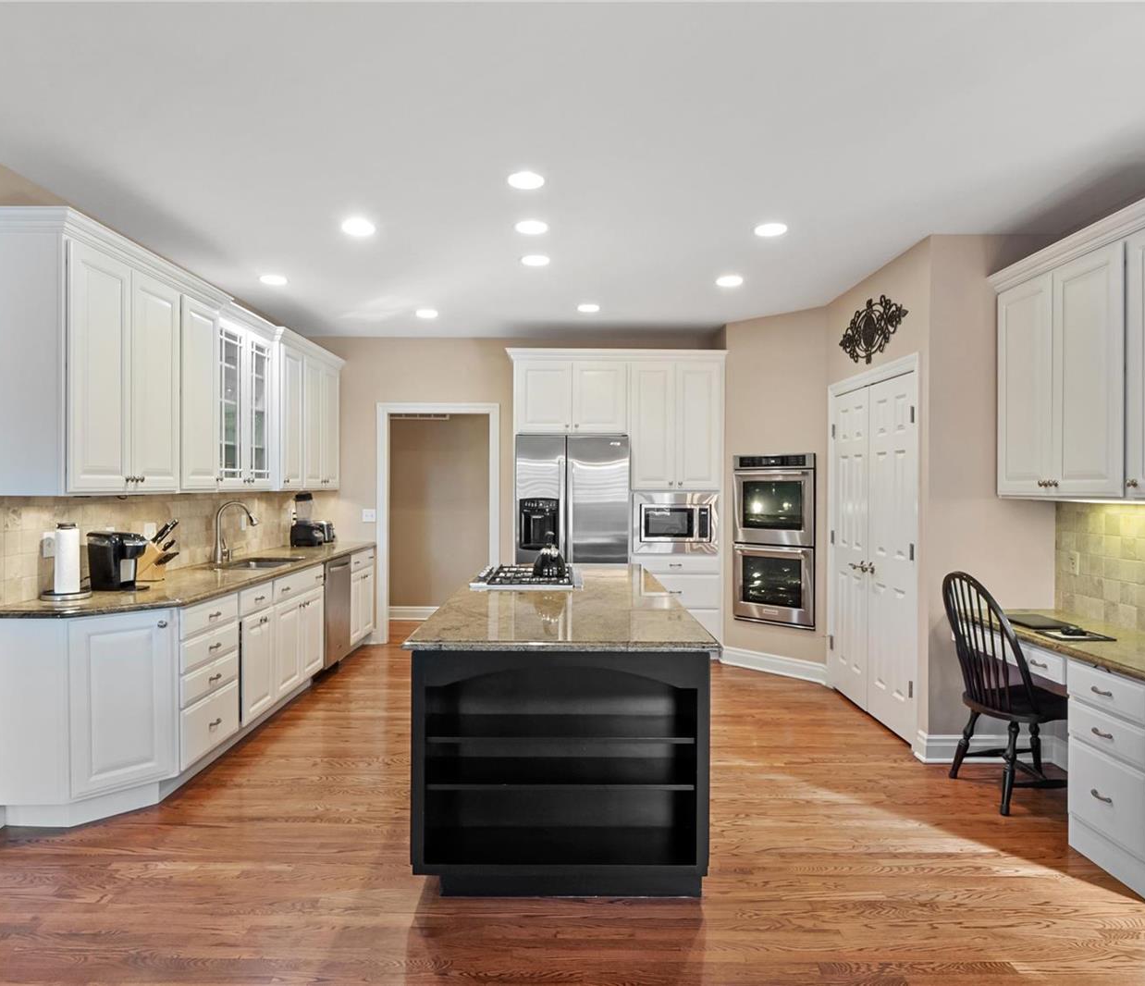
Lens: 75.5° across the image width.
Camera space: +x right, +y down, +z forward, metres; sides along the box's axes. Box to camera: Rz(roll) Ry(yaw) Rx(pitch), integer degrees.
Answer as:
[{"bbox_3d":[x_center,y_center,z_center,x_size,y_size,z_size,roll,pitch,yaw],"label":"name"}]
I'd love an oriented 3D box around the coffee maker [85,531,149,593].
[{"bbox_3d":[-2.155,0.316,3.567,0.250,0.300,0.180,1,0,9],"label":"coffee maker"}]

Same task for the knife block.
[{"bbox_3d":[-2.239,0.355,3.906,0.200,0.217,0.110,0,0,-1],"label":"knife block"}]

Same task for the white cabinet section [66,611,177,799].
[{"bbox_3d":[-2.107,0.891,3.380,0.520,0.760,0.430,0,1,45],"label":"white cabinet section"}]

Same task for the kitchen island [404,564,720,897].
[{"bbox_3d":[-0.048,0.939,3.706,1.045,0.895,2.540,0,0,-1],"label":"kitchen island"}]

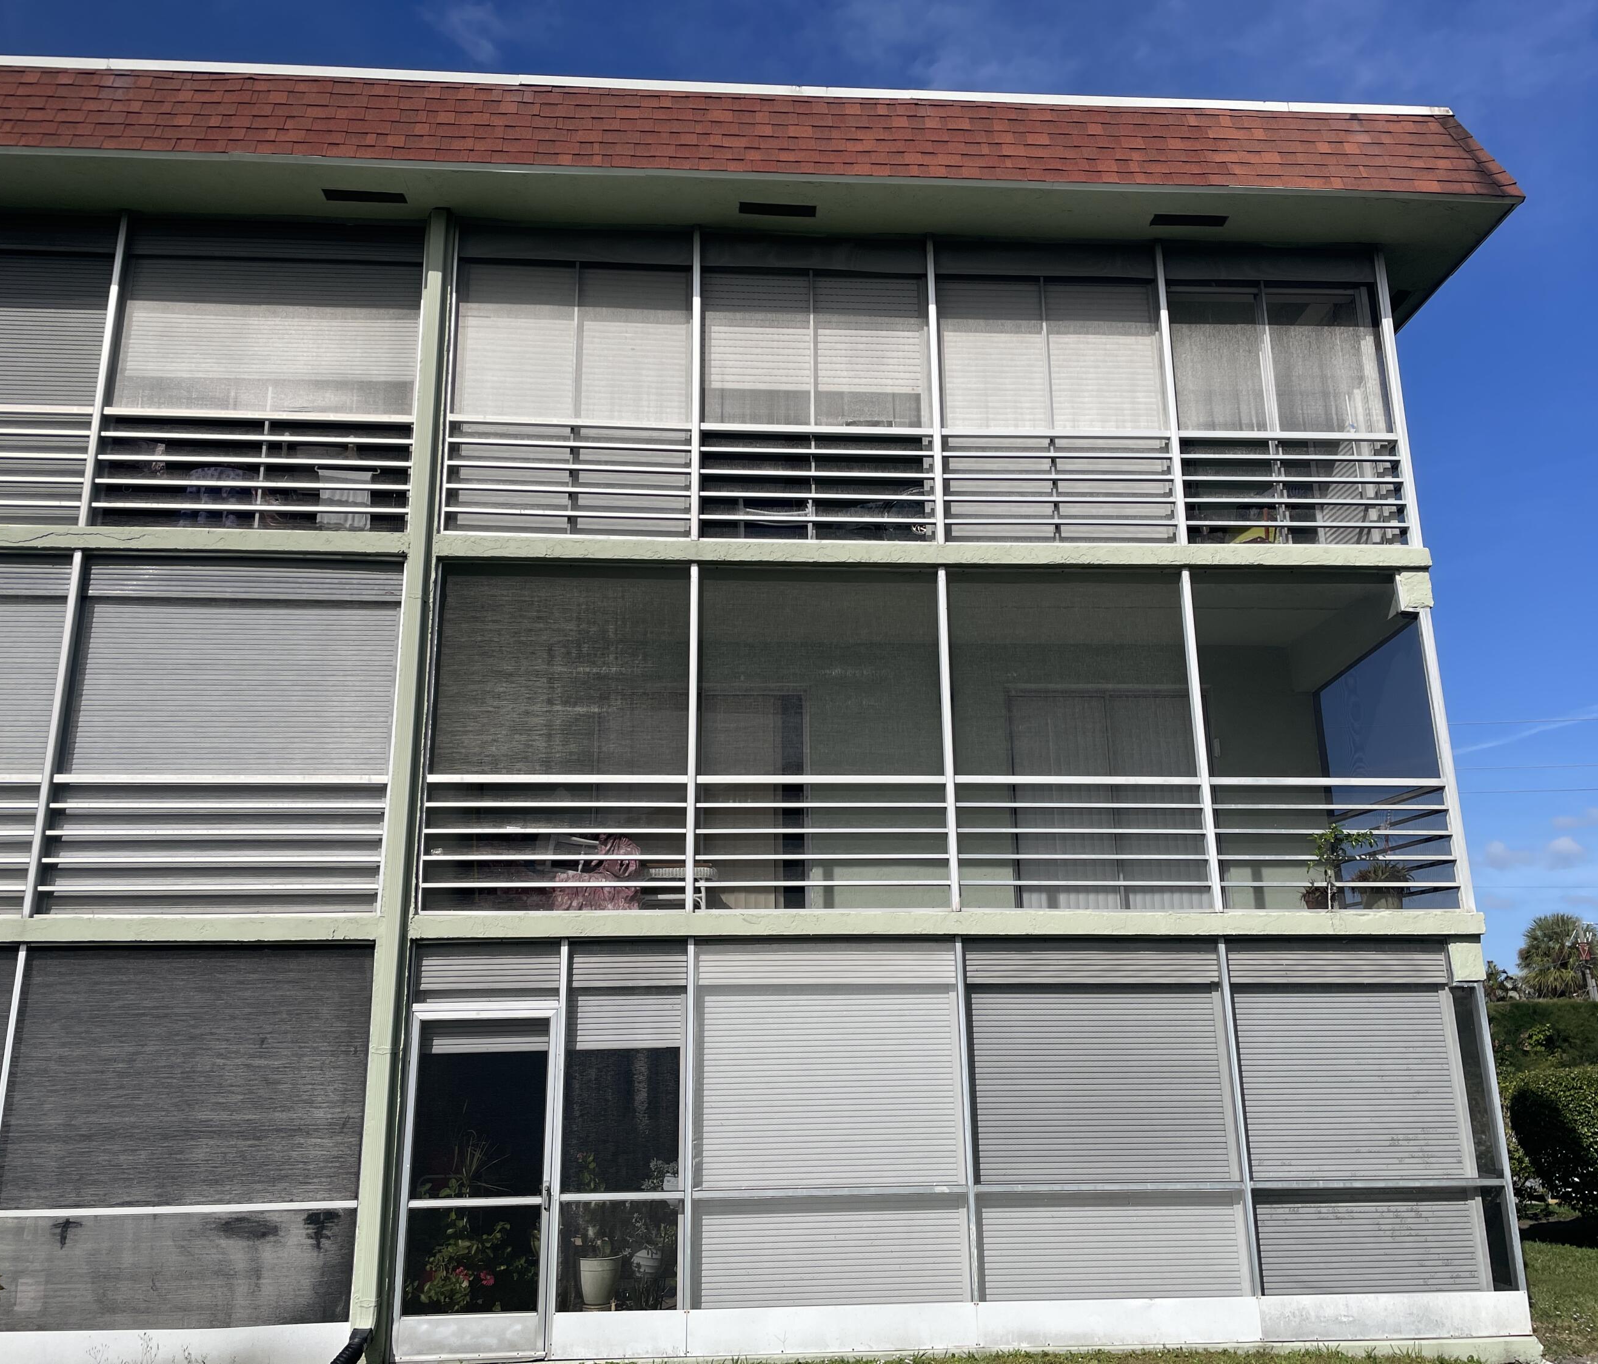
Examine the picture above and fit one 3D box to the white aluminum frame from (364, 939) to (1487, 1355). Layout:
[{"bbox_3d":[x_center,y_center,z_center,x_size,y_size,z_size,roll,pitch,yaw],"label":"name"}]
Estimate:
[{"bbox_3d":[1.063,2.876,8.670,7.000,2.480,0.100,0,-15,-4],"label":"white aluminum frame"}]

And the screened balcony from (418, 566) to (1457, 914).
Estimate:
[{"bbox_3d":[0.977,0.589,10.209,7.000,2.460,1.850,0,-15,-4],"label":"screened balcony"}]

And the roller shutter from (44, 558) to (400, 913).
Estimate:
[{"bbox_3d":[-3.787,0.338,9.088,2.140,2.420,0.160,0,-15,-4],"label":"roller shutter"}]

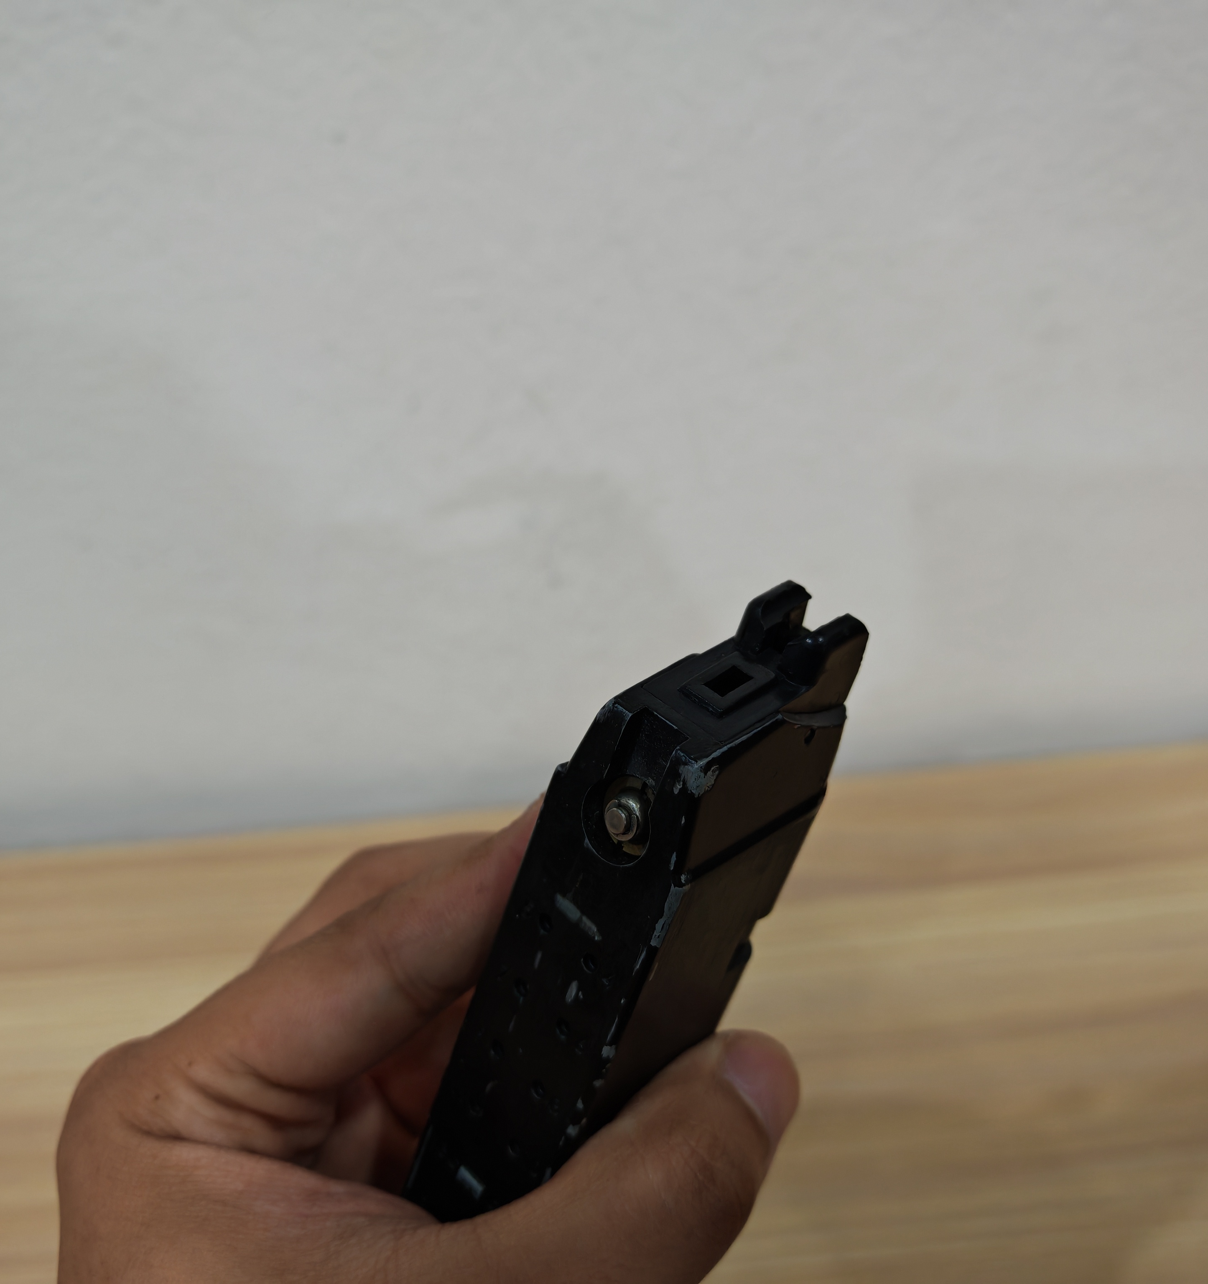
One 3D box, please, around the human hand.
[{"bbox_3d":[-0.030,0.086,0.195,0.115,0.135,0.085,7,-3,-15],"label":"human hand"}]

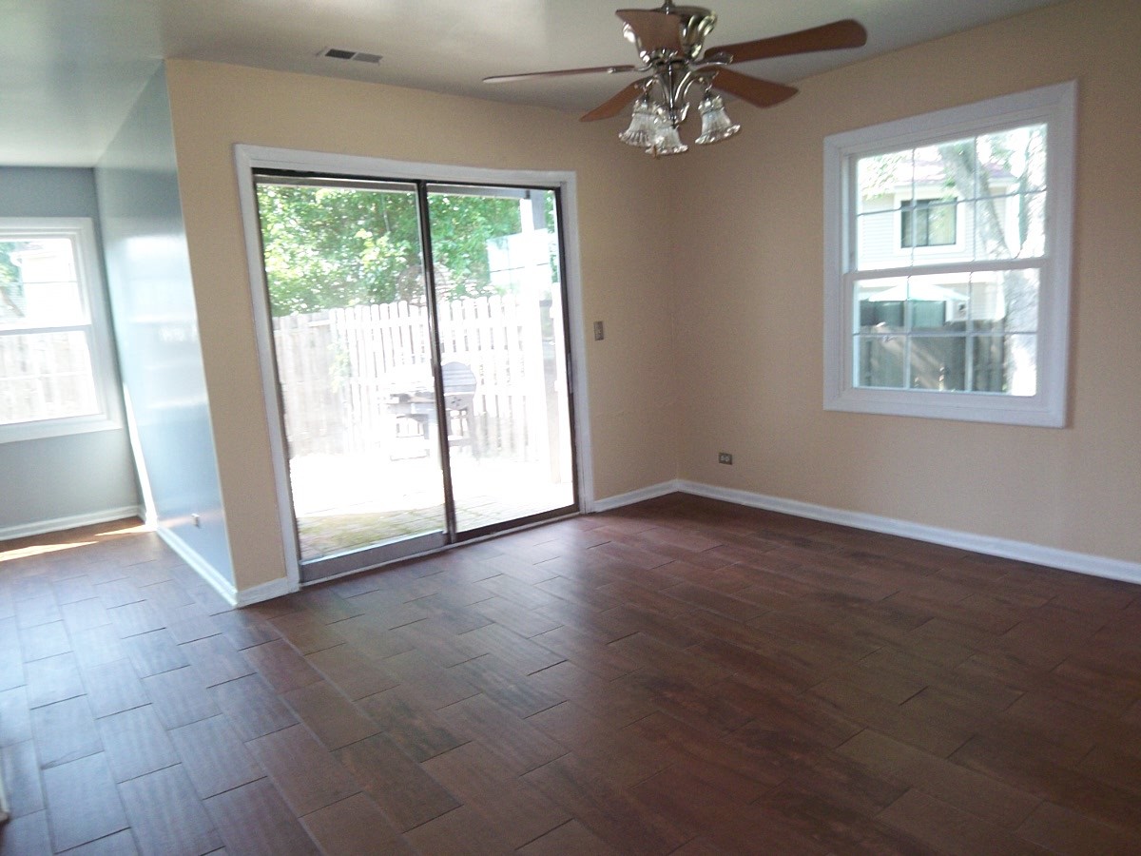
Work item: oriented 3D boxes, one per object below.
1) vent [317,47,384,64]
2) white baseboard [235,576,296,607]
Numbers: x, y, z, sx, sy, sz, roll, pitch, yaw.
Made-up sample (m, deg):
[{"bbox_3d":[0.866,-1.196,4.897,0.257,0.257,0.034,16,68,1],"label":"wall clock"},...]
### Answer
[{"bbox_3d":[-0.965,-1.629,3.323,0.275,0.020,0.120,-10,11,-37],"label":"vent"},{"bbox_3d":[-1.464,0.783,3.617,0.250,0.082,0.018,-10,11,-37],"label":"white baseboard"}]

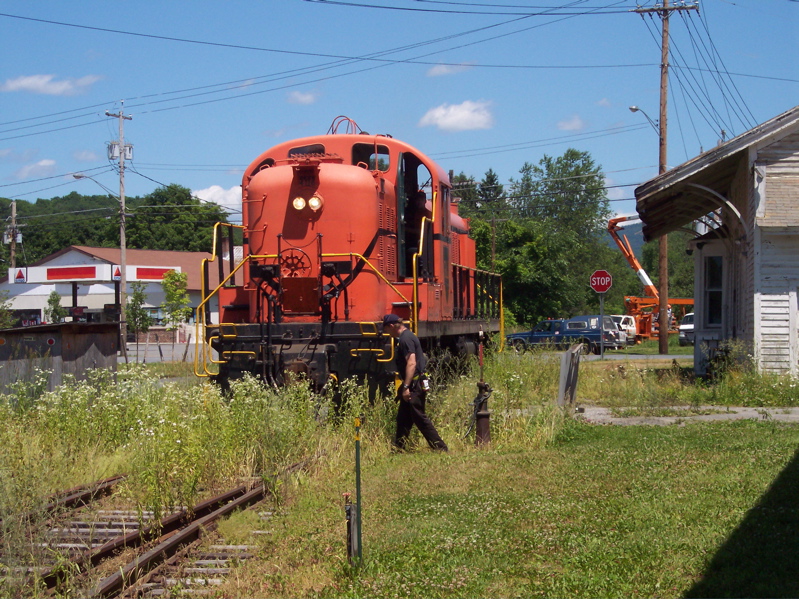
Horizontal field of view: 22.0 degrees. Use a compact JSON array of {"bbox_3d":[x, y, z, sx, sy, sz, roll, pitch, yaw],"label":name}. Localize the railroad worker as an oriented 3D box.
[{"bbox_3d":[0.197,1.022,25.300,0.800,1.700,0.560,0,0,9],"label":"railroad worker"}]

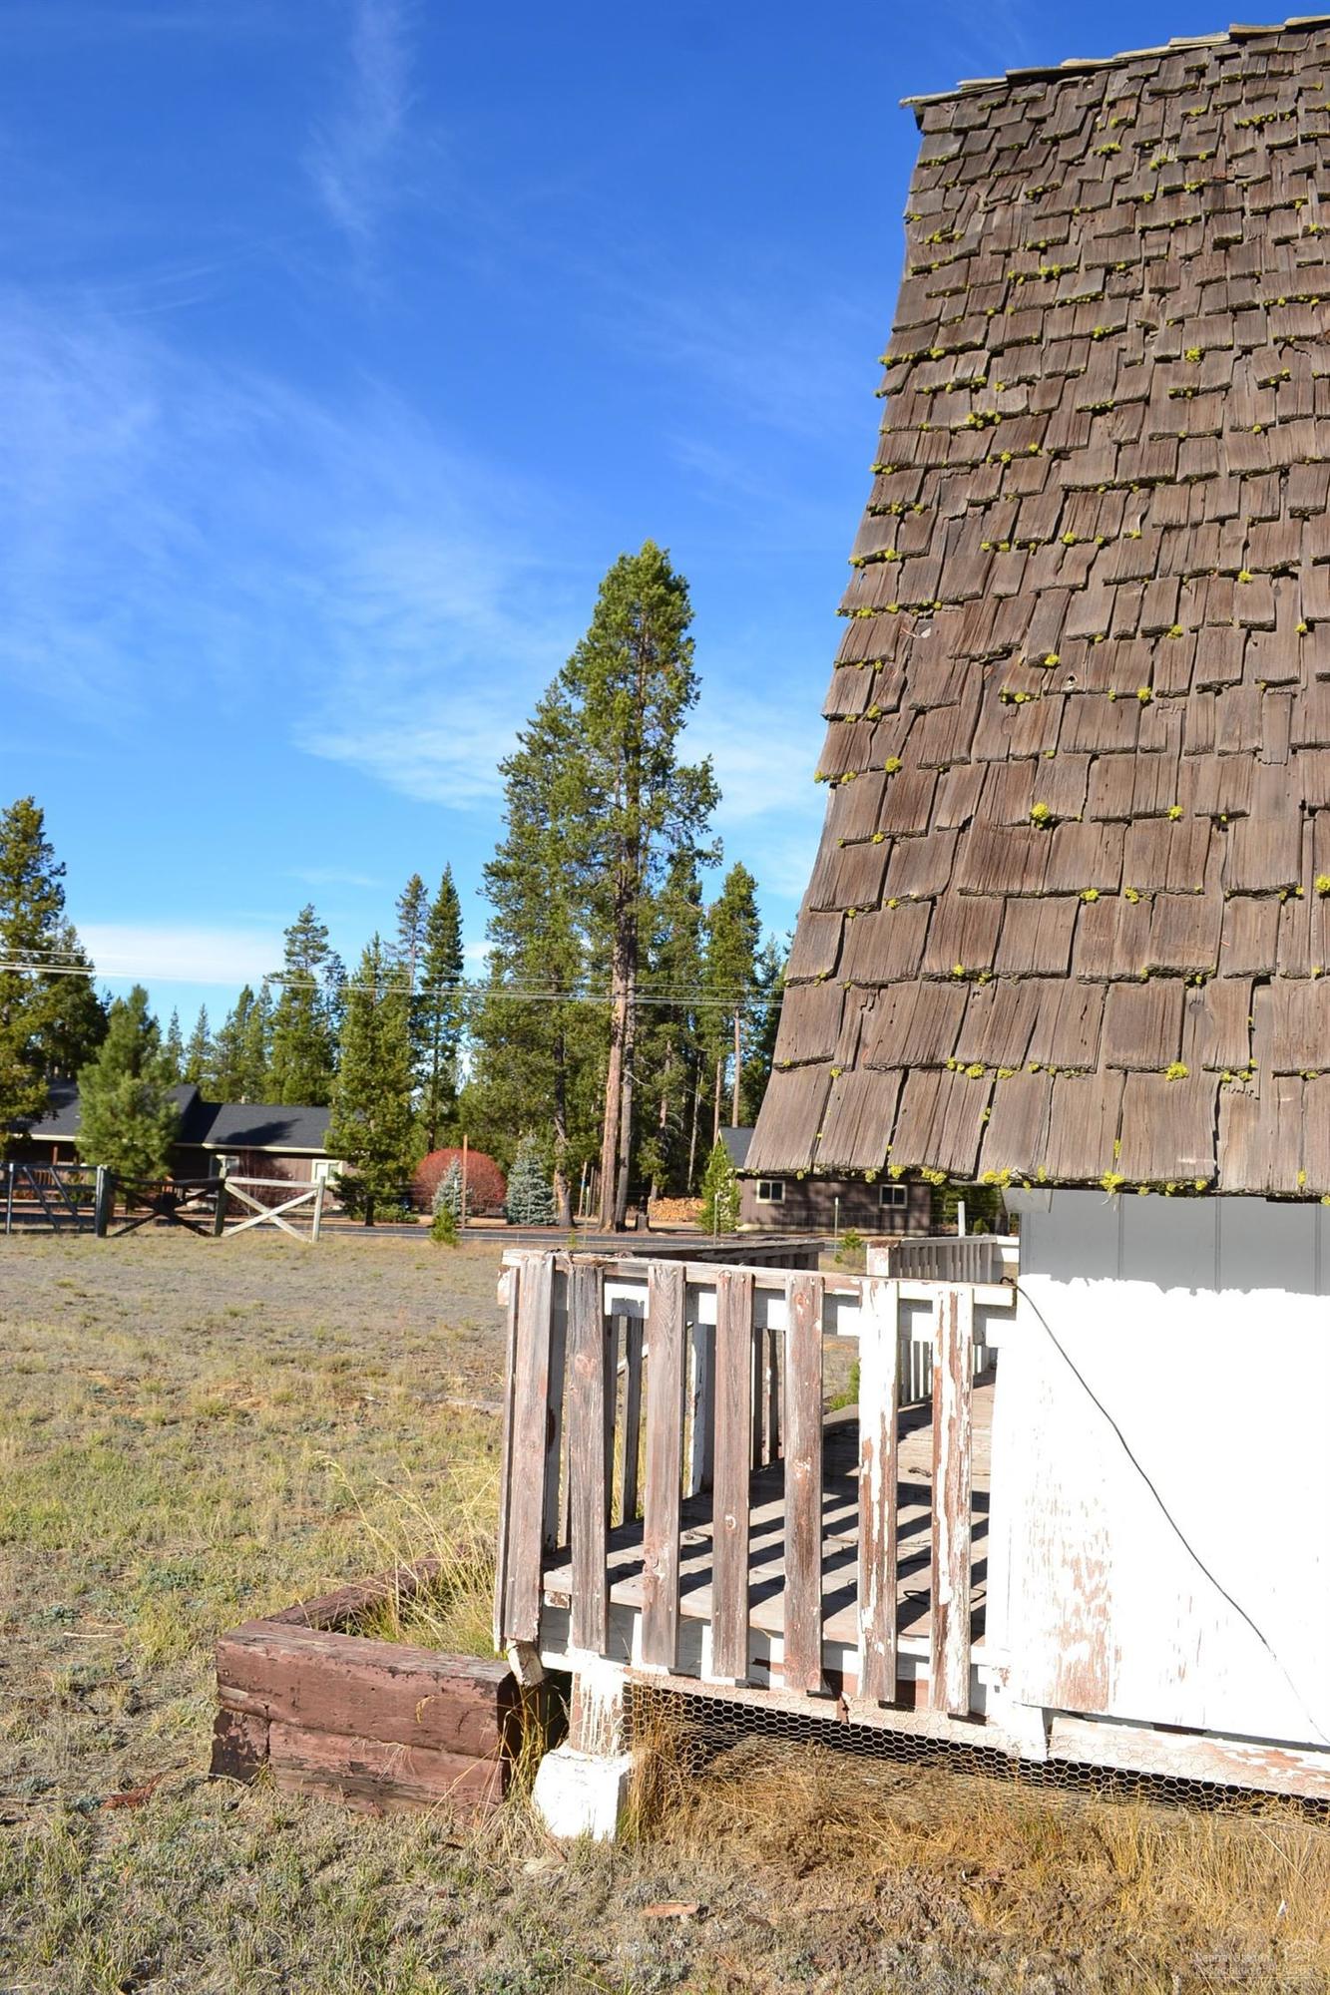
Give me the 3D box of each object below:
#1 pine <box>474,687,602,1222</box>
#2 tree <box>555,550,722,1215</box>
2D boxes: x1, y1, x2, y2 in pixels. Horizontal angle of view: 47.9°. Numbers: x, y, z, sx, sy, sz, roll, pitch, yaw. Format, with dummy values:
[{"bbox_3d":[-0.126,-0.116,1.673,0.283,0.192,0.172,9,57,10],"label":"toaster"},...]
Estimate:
[{"bbox_3d":[-3.994,-1.534,49.131,4.610,17.870,4.610,3,-7,-5],"label":"pine"},{"bbox_3d":[-0.921,-4.074,50.487,5.420,23.510,5.420,2,-7,-1],"label":"tree"}]

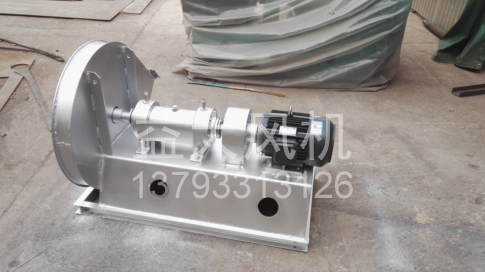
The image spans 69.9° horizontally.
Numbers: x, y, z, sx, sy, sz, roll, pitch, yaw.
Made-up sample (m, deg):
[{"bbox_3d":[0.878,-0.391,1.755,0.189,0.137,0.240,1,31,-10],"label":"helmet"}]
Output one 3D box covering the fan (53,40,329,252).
[{"bbox_3d":[-0.202,-0.060,2.152,1.468,0.952,1.077,7,30,7],"label":"fan"}]

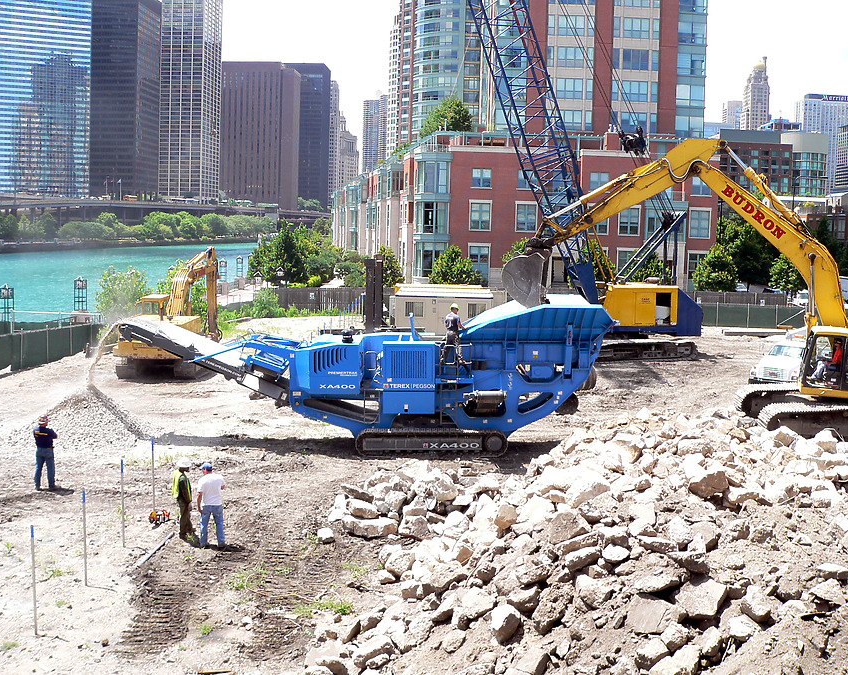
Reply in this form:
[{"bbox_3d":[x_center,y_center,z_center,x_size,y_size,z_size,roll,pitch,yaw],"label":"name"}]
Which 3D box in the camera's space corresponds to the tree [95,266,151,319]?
[{"bbox_3d":[-16.971,-1.989,52.740,3.300,4.200,3.300,1,7,0],"label":"tree"}]

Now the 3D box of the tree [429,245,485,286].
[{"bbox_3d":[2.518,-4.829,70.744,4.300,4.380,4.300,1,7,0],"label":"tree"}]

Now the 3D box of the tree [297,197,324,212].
[{"bbox_3d":[-77.459,-90.149,639.289,18.000,12.180,18.000,1,7,0],"label":"tree"}]

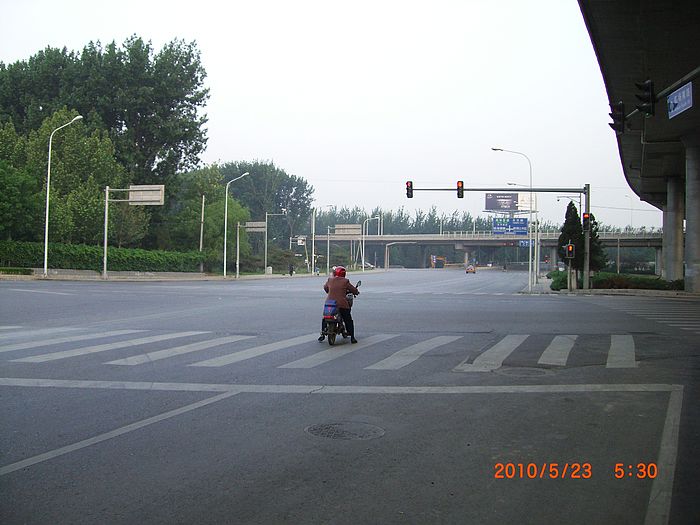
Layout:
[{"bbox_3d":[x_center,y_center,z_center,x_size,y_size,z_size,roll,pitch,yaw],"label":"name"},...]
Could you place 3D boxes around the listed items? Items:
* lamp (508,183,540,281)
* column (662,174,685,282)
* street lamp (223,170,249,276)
[{"bbox_3d":[15.770,-2.597,70.319,2.750,9.400,0.350,1,0,14],"label":"lamp"},{"bbox_3d":[30.500,-2.998,72.000,1.600,10.000,1.600,1,0,18],"label":"column"},{"bbox_3d":[-10.549,-3.483,71.706,2.350,10.000,0.350,1,0,16],"label":"street lamp"}]

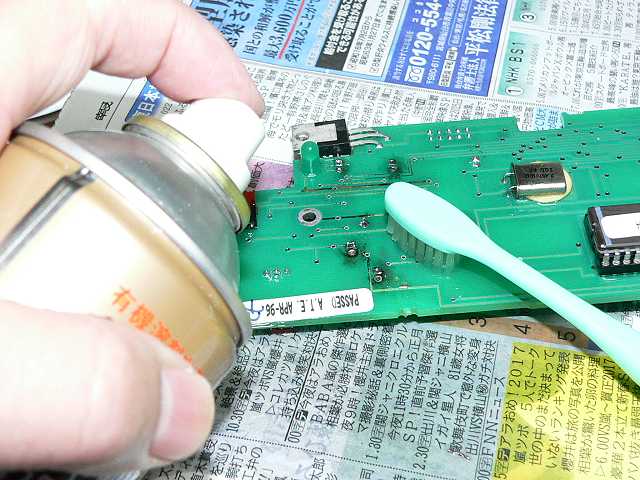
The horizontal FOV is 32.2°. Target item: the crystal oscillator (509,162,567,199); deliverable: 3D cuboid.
[{"bbox_3d":[0.057,-0.016,0.288,0.013,0.004,0.011,-4,48,-1],"label":"crystal oscillator"}]

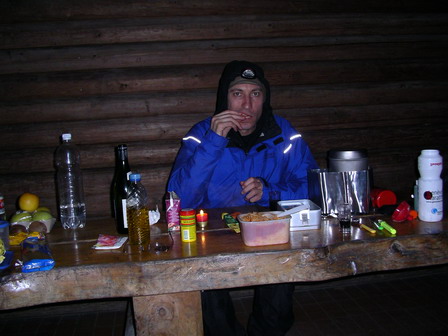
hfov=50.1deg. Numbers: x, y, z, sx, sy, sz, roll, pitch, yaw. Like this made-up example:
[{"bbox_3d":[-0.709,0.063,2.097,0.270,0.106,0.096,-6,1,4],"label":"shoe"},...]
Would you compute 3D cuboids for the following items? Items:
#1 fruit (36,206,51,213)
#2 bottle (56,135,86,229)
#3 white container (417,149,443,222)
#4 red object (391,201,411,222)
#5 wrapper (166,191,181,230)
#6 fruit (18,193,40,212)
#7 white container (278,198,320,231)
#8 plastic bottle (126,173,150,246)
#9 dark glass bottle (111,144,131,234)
[{"bbox_3d":[-0.644,0.173,1.700,0.070,0.066,0.070,-3,5,0],"label":"fruit"},{"bbox_3d":[-0.531,0.048,1.657,0.089,0.323,0.089,-3,5,0],"label":"bottle"},{"bbox_3d":[0.648,0.057,1.500,0.077,0.221,0.077,-3,5,0],"label":"white container"},{"bbox_3d":[0.568,0.140,1.535,0.066,0.066,0.060,-3,5,0],"label":"red object"},{"bbox_3d":[-0.162,0.140,1.552,0.047,0.125,0.038,-3,5,-5],"label":"wrapper"},{"bbox_3d":[-0.672,0.120,1.657,0.071,0.068,0.071,-3,5,0],"label":"fruit"},{"bbox_3d":[0.235,0.153,1.551,0.104,0.062,0.178,-3,5,-3],"label":"white container"},{"bbox_3d":[-0.241,0.119,1.352,0.065,0.207,0.065,-3,5,0],"label":"plastic bottle"},{"bbox_3d":[-0.316,0.069,1.535,0.074,0.286,0.074,-3,5,0],"label":"dark glass bottle"}]

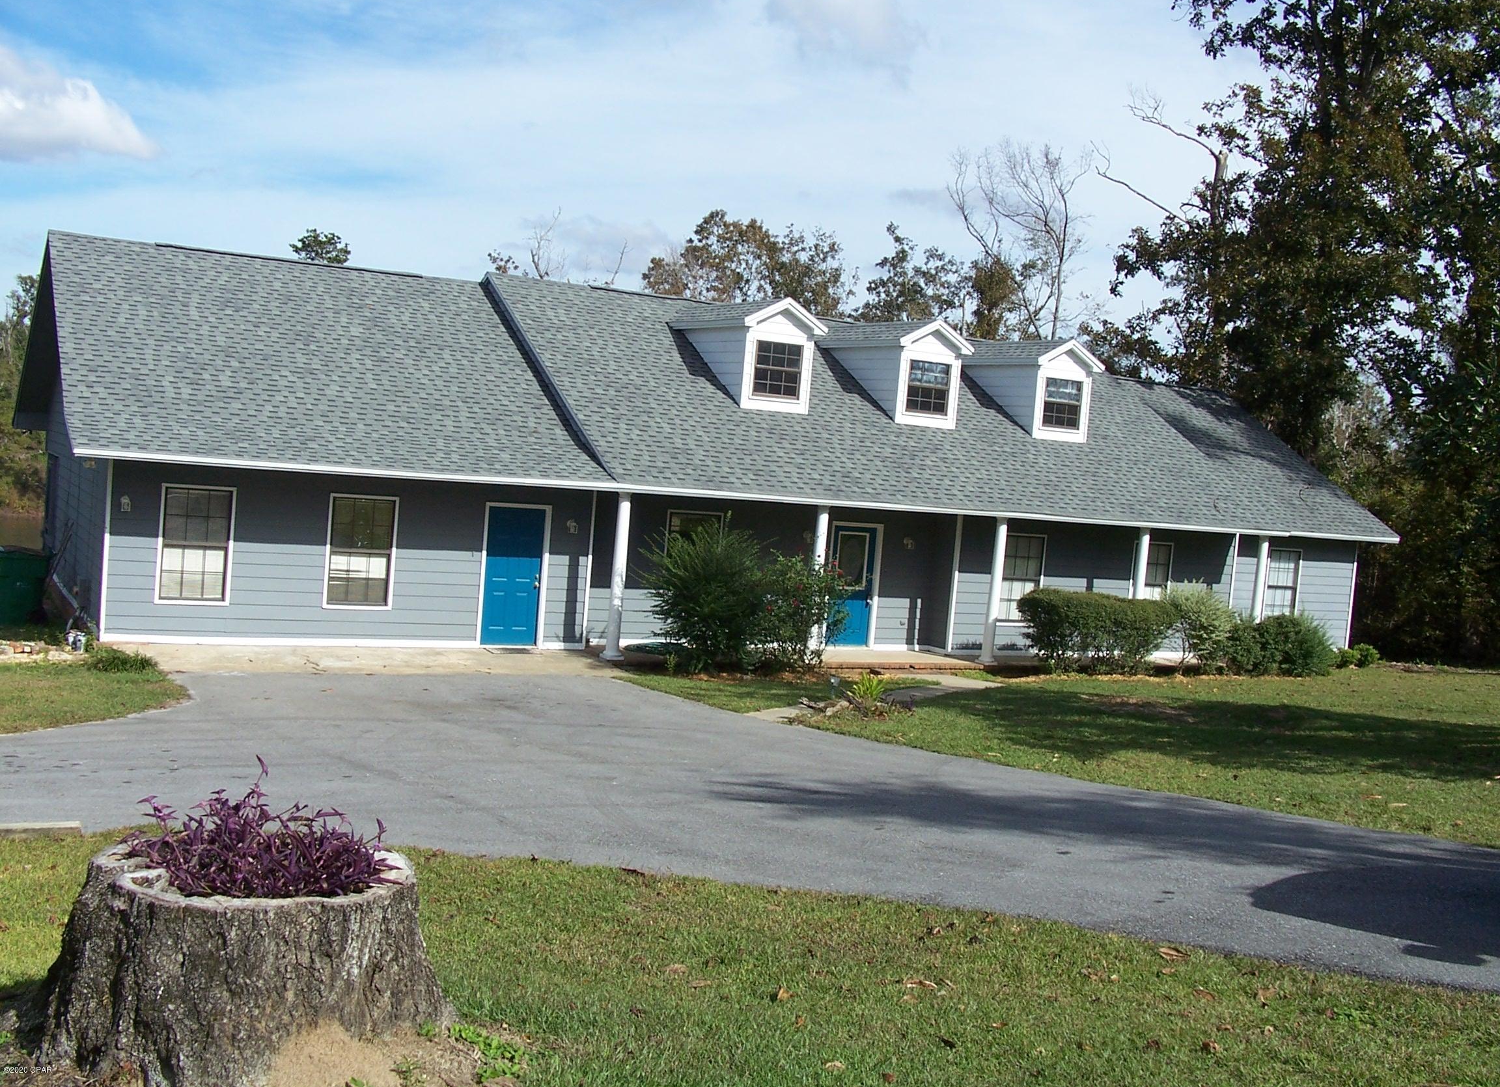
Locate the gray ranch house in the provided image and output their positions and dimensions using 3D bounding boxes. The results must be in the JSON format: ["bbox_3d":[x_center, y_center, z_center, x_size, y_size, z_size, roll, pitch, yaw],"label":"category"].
[{"bbox_3d":[-0.281,-1.488,29.073,24.301,5.878,11.413,3,4,-30],"label":"gray ranch house"}]

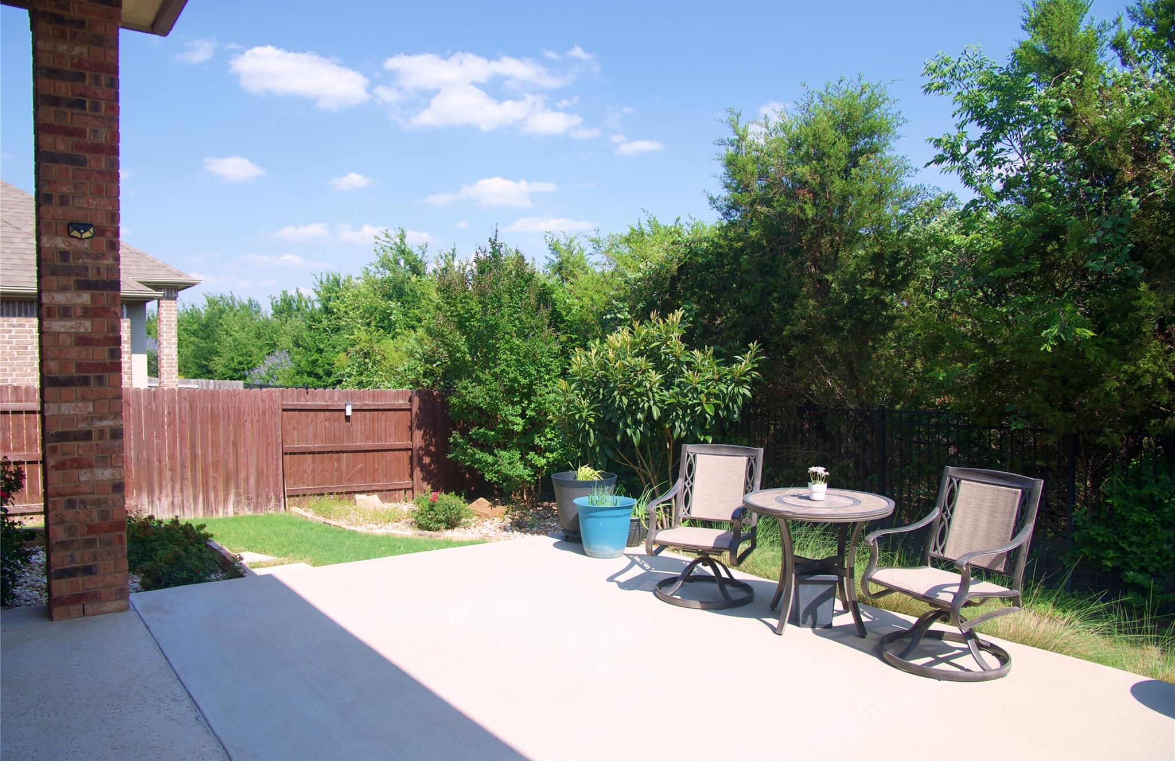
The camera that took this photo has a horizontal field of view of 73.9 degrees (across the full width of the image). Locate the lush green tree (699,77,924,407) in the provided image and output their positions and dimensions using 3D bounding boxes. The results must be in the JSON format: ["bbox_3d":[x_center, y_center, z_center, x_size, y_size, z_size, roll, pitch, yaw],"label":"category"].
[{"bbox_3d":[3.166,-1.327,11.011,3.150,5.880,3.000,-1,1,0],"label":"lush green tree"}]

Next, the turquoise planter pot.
[{"bbox_3d":[0.145,1.213,6.383,0.512,0.432,0.512,-1,1,0],"label":"turquoise planter pot"}]

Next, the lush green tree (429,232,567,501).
[{"bbox_3d":[-1.258,-0.176,11.100,1.930,3.829,1.850,-1,1,0],"label":"lush green tree"}]

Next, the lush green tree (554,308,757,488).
[{"bbox_3d":[0.684,0.393,7.304,1.880,2.096,1.800,-1,1,0],"label":"lush green tree"}]

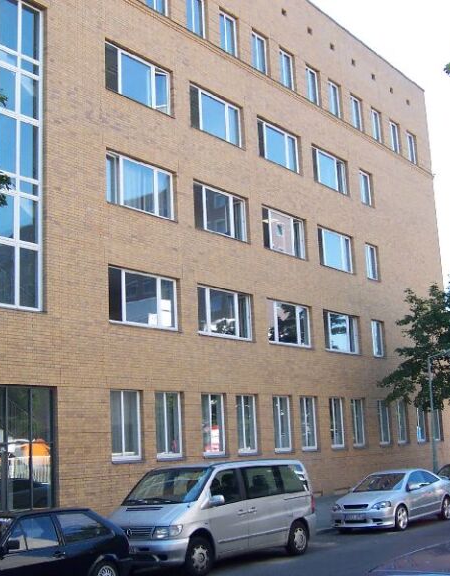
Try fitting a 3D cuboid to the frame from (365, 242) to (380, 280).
[{"bbox_3d":[6.874,-1.197,37.920,0.170,1.720,1.180,-10,-13,36],"label":"frame"}]

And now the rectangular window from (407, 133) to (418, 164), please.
[{"bbox_3d":[10.196,-7.631,43.983,0.170,1.640,1.080,-10,-13,36],"label":"rectangular window"}]

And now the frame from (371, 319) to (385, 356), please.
[{"bbox_3d":[7.212,2.442,37.788,0.150,1.750,1.240,-11,-14,36],"label":"frame"}]

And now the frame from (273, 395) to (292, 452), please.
[{"bbox_3d":[2.023,5.091,29.815,0.170,2.050,1.220,-10,-13,36],"label":"frame"}]

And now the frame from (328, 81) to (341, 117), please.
[{"bbox_3d":[5.176,-8.911,37.915,0.150,1.680,1.150,-11,-14,36],"label":"frame"}]

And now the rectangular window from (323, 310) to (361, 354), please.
[{"bbox_3d":[4.964,1.968,34.565,0.170,1.720,3.150,-10,-13,36],"label":"rectangular window"}]

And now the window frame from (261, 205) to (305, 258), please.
[{"bbox_3d":[2.403,-2.180,32.477,0.150,1.750,3.230,-11,-14,36],"label":"window frame"}]

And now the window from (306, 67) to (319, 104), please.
[{"bbox_3d":[3.809,-8.948,35.613,0.170,1.640,1.080,-10,-13,36],"label":"window"}]

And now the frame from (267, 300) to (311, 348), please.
[{"bbox_3d":[2.561,1.470,31.766,0.150,1.750,3.230,-11,-14,36],"label":"frame"}]

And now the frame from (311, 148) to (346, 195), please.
[{"bbox_3d":[4.798,-5.293,36.491,0.150,1.750,3.230,-11,-14,36],"label":"frame"}]

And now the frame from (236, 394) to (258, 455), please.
[{"bbox_3d":[0.759,4.856,28.482,0.150,2.070,1.300,-11,-14,36],"label":"frame"}]

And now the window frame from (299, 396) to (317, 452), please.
[{"bbox_3d":[3.285,5.384,31.752,0.150,2.070,1.300,-11,-14,36],"label":"window frame"}]

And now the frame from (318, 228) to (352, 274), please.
[{"bbox_3d":[4.955,-1.647,35.781,0.150,1.750,3.230,-11,-14,36],"label":"frame"}]

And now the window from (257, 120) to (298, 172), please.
[{"bbox_3d":[2.124,-5.702,32.542,0.170,1.700,3.150,-10,-13,36],"label":"window"}]

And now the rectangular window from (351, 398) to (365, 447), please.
[{"bbox_3d":[5.665,5.842,34.588,0.170,2.050,1.220,-10,-13,36],"label":"rectangular window"}]

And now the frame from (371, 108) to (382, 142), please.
[{"bbox_3d":[7.793,-8.364,41.304,0.150,1.680,1.150,-11,-14,36],"label":"frame"}]

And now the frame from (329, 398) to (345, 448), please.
[{"bbox_3d":[4.658,5.671,33.530,0.150,2.070,1.300,-11,-14,36],"label":"frame"}]

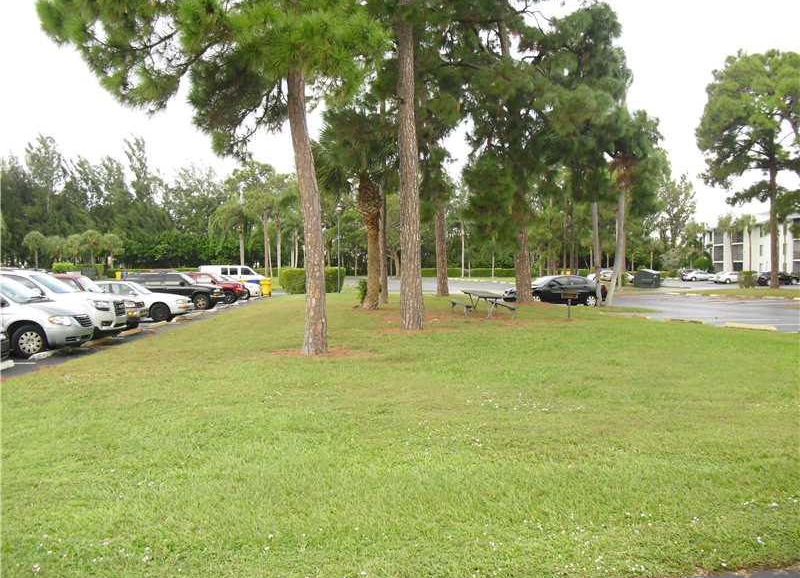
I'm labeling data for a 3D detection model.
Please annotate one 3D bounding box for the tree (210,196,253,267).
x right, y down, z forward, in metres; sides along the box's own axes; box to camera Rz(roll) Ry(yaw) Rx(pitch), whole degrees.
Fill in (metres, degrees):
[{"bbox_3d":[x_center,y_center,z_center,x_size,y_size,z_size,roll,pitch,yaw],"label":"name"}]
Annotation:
[{"bbox_3d":[-16.607,-4.718,82.000,4.100,8.990,4.100,0,1,0],"label":"tree"}]

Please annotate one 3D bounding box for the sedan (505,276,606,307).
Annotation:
[{"bbox_3d":[7.700,0.050,40.800,4.600,1.450,1.800,0,1,-12],"label":"sedan"}]

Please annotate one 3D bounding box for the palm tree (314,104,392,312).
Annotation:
[{"bbox_3d":[-1.696,-3.287,34.000,3.500,8.260,3.500,0,1,0],"label":"palm tree"}]

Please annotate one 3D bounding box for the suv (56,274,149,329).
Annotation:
[{"bbox_3d":[-9.600,0.420,23.550,4.600,1.700,1.830,0,1,-3],"label":"suv"}]

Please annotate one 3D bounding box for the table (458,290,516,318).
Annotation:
[{"bbox_3d":[2.976,0.546,29.300,1.700,0.760,2.000,0,1,-13],"label":"table"}]

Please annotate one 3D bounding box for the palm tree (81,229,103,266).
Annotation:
[{"bbox_3d":[-39.180,-4.040,106.000,3.000,6.960,3.000,0,1,0],"label":"palm tree"}]

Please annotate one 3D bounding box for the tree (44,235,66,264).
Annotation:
[{"bbox_3d":[-45.550,-3.860,110.000,2.900,6.430,2.900,0,1,0],"label":"tree"}]

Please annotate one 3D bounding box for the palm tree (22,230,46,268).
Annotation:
[{"bbox_3d":[-46.566,-4.164,106.000,3.000,6.710,3.000,0,1,0],"label":"palm tree"}]

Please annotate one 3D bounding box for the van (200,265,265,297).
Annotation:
[{"bbox_3d":[-12.407,-0.768,62.000,5.400,2.050,2.000,0,1,-2],"label":"van"}]

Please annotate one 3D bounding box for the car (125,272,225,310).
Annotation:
[{"bbox_3d":[-10.683,0.009,38.900,4.700,1.700,1.820,0,1,-2],"label":"car"}]

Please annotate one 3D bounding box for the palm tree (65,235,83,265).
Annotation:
[{"bbox_3d":[-43.885,-4.215,112.000,2.600,6.510,2.600,0,1,0],"label":"palm tree"}]

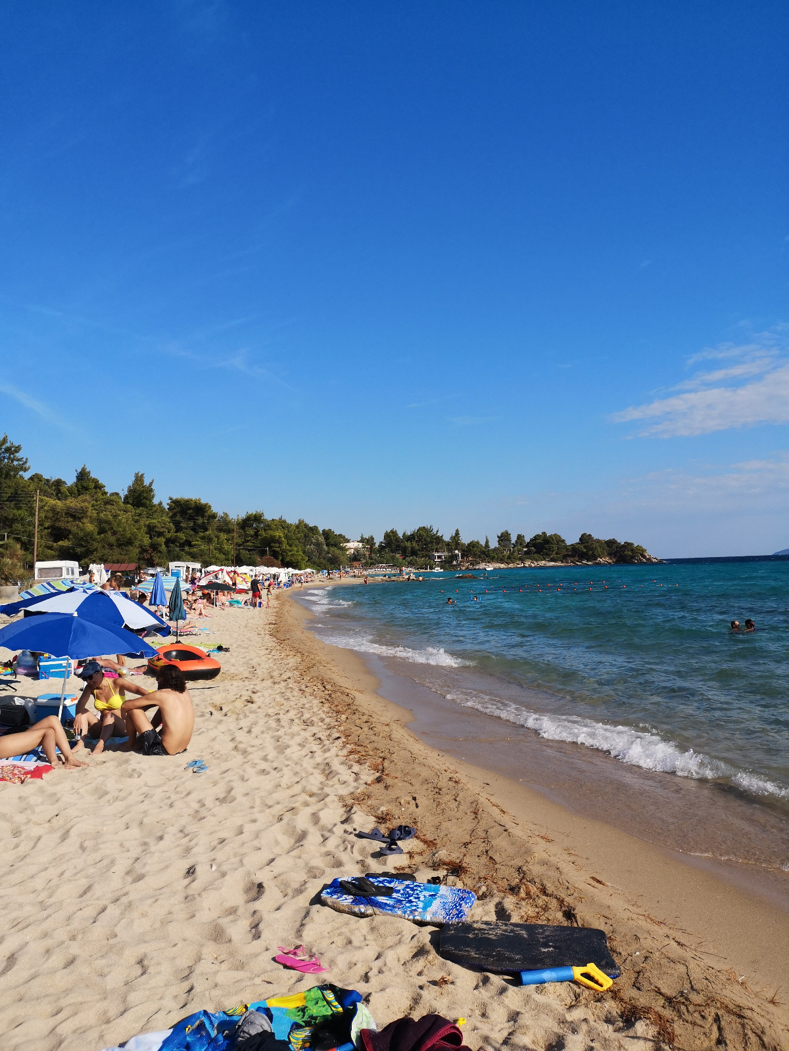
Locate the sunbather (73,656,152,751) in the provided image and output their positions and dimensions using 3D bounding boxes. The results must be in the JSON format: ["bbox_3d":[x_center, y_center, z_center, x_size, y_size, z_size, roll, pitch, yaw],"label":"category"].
[{"bbox_3d":[-2.742,1.745,7.995,0.640,0.800,0.780,-3,-3,14],"label":"sunbather"}]

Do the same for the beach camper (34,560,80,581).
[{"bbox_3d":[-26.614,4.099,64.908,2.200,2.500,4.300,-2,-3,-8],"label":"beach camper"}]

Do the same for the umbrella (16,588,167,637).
[{"bbox_3d":[-3.873,1.564,10.361,2.100,1.530,2.100,8,-3,1],"label":"umbrella"}]

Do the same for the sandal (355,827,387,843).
[{"bbox_3d":[-0.127,1.939,5.138,0.250,0.075,0.095,-4,-4,35],"label":"sandal"}]

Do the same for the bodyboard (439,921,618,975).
[{"bbox_3d":[0.573,1.838,3.568,0.770,0.065,0.410,-3,-3,11],"label":"bodyboard"}]

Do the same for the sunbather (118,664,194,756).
[{"bbox_3d":[-2.219,1.694,7.646,0.680,0.820,0.450,-4,-3,29],"label":"sunbather"}]

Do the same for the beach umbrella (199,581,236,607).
[{"bbox_3d":[-9.551,3.690,43.768,1.830,1.410,1.830,-2,-3,0],"label":"beach umbrella"}]

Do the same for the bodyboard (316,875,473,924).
[{"bbox_3d":[0.024,1.886,4.132,0.820,0.065,0.410,-3,-3,22],"label":"bodyboard"}]

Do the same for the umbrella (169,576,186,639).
[{"bbox_3d":[-5.462,2.111,20.633,0.460,1.680,0.460,-2,-3,0],"label":"umbrella"}]

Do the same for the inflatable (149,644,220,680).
[{"bbox_3d":[-3.525,2.262,13.707,1.000,0.420,1.850,-1,-3,-19],"label":"inflatable"}]

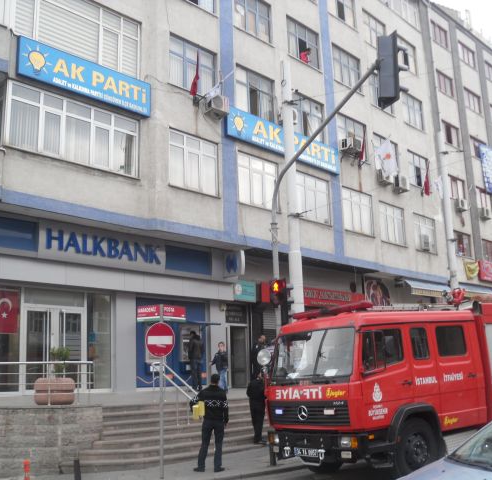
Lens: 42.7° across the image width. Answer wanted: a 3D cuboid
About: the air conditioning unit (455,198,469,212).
[{"bbox_3d":[11.012,-1.763,32.121,0.300,0.560,0.800,-14,-17,42],"label":"air conditioning unit"}]

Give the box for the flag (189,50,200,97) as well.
[{"bbox_3d":[-1.554,-5.008,18.964,0.250,1.300,0.320,-13,-17,43],"label":"flag"}]

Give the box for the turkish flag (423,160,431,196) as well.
[{"bbox_3d":[8.512,-2.897,29.609,0.330,1.500,0.220,-14,-17,42],"label":"turkish flag"}]

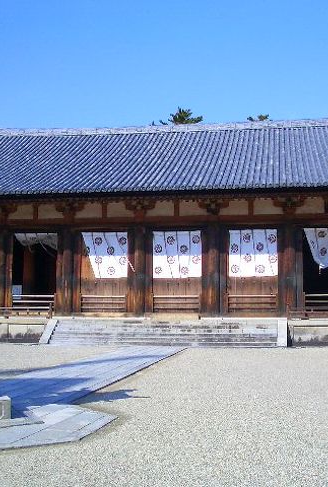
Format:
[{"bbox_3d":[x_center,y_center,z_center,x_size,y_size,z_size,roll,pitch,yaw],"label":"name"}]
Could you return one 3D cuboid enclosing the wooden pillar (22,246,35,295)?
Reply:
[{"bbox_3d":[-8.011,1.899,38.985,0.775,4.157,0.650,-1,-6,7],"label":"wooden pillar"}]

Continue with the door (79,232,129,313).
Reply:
[{"bbox_3d":[-3.100,1.537,34.229,2.565,4.225,0.150,-1,-6,7],"label":"door"}]

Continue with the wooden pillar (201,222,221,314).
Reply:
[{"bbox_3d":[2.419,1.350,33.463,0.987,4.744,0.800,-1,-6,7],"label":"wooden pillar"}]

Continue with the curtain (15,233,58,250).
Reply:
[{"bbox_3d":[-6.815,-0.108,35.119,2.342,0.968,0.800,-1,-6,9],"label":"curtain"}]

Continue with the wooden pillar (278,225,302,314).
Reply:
[{"bbox_3d":[6.321,1.317,32.960,1.149,4.597,0.750,-1,-6,7],"label":"wooden pillar"}]

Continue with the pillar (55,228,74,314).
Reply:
[{"bbox_3d":[-5.254,1.452,34.690,0.850,4.600,0.700,0,-6,8],"label":"pillar"}]

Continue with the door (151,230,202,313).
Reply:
[{"bbox_3d":[0.655,1.464,33.750,2.563,4.269,0.150,-1,-6,7],"label":"door"}]

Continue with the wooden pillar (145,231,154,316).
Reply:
[{"bbox_3d":[-0.754,1.482,34.169,0.420,4.430,0.420,0,-6,8],"label":"wooden pillar"}]

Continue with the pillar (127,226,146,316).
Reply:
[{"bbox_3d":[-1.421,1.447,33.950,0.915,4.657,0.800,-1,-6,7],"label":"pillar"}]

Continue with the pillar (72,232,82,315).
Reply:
[{"bbox_3d":[-4.622,1.453,34.705,0.470,4.500,0.450,0,-6,8],"label":"pillar"}]

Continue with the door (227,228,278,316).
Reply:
[{"bbox_3d":[4.371,1.384,32.821,2.576,4.301,0.200,-1,-6,9],"label":"door"}]

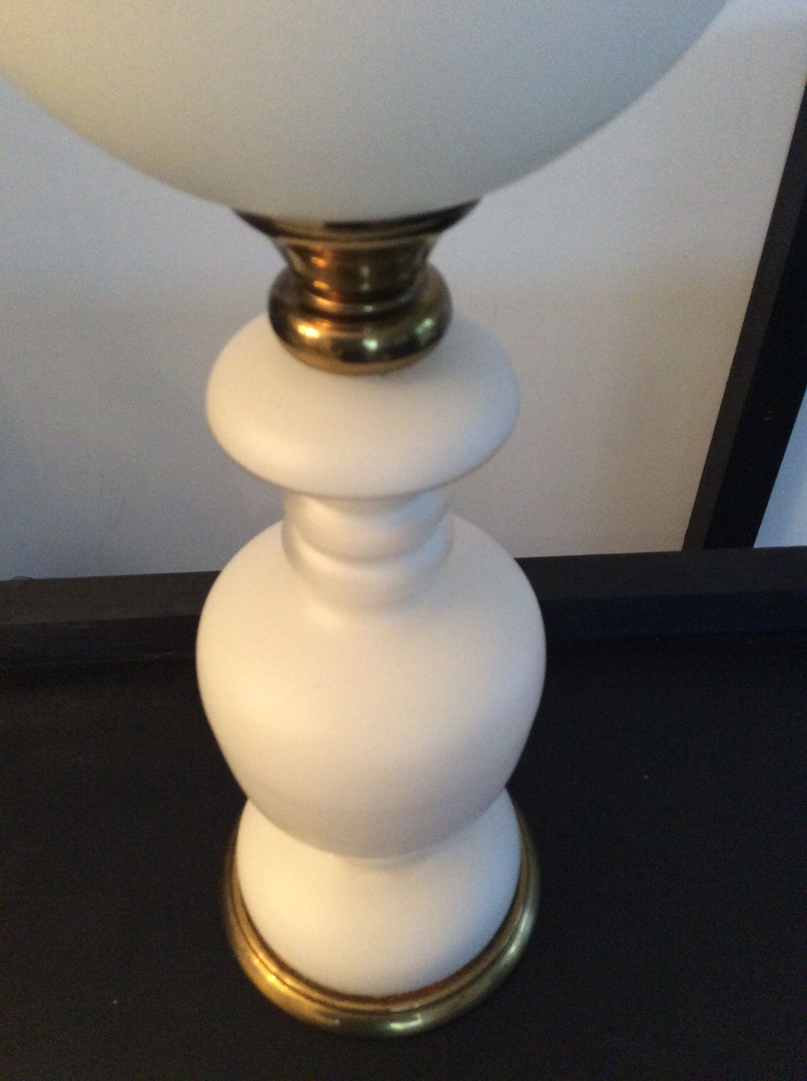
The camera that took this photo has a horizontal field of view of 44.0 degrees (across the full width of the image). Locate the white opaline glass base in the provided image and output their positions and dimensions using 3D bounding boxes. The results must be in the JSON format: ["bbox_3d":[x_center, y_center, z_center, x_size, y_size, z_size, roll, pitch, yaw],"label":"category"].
[{"bbox_3d":[-0.014,0.153,0.534,0.155,0.070,0.155,0,44,0],"label":"white opaline glass base"}]

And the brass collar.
[{"bbox_3d":[-0.013,-0.088,0.299,0.077,0.058,0.077,0,44,0],"label":"brass collar"}]

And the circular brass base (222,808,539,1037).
[{"bbox_3d":[-0.014,0.183,0.563,0.180,0.027,0.180,0,44,0],"label":"circular brass base"}]

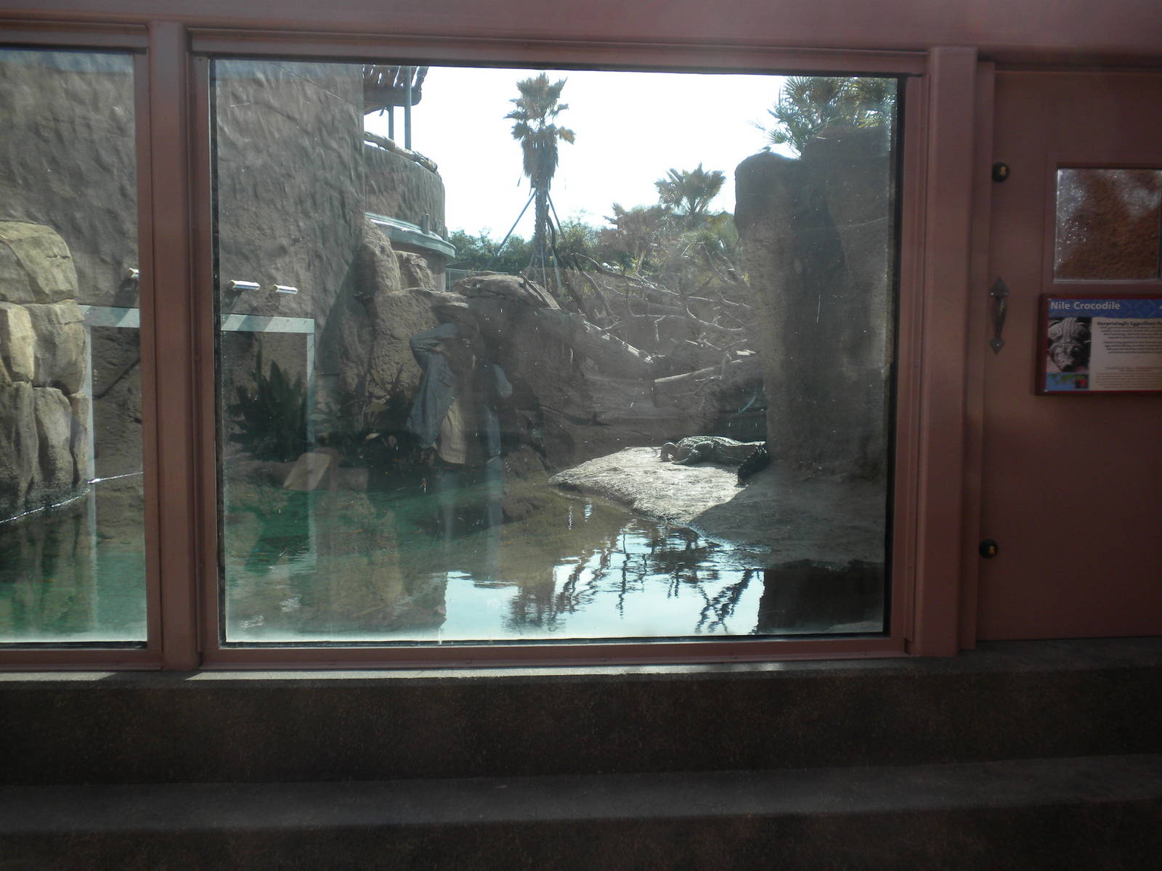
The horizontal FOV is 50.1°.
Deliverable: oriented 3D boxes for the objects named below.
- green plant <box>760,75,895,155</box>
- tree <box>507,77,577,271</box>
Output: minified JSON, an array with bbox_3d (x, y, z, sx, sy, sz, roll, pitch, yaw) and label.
[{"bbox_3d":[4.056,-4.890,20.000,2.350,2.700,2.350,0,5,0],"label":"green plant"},{"bbox_3d":[-1.222,-7.707,38.000,2.150,6.800,2.150,0,5,0],"label":"tree"}]

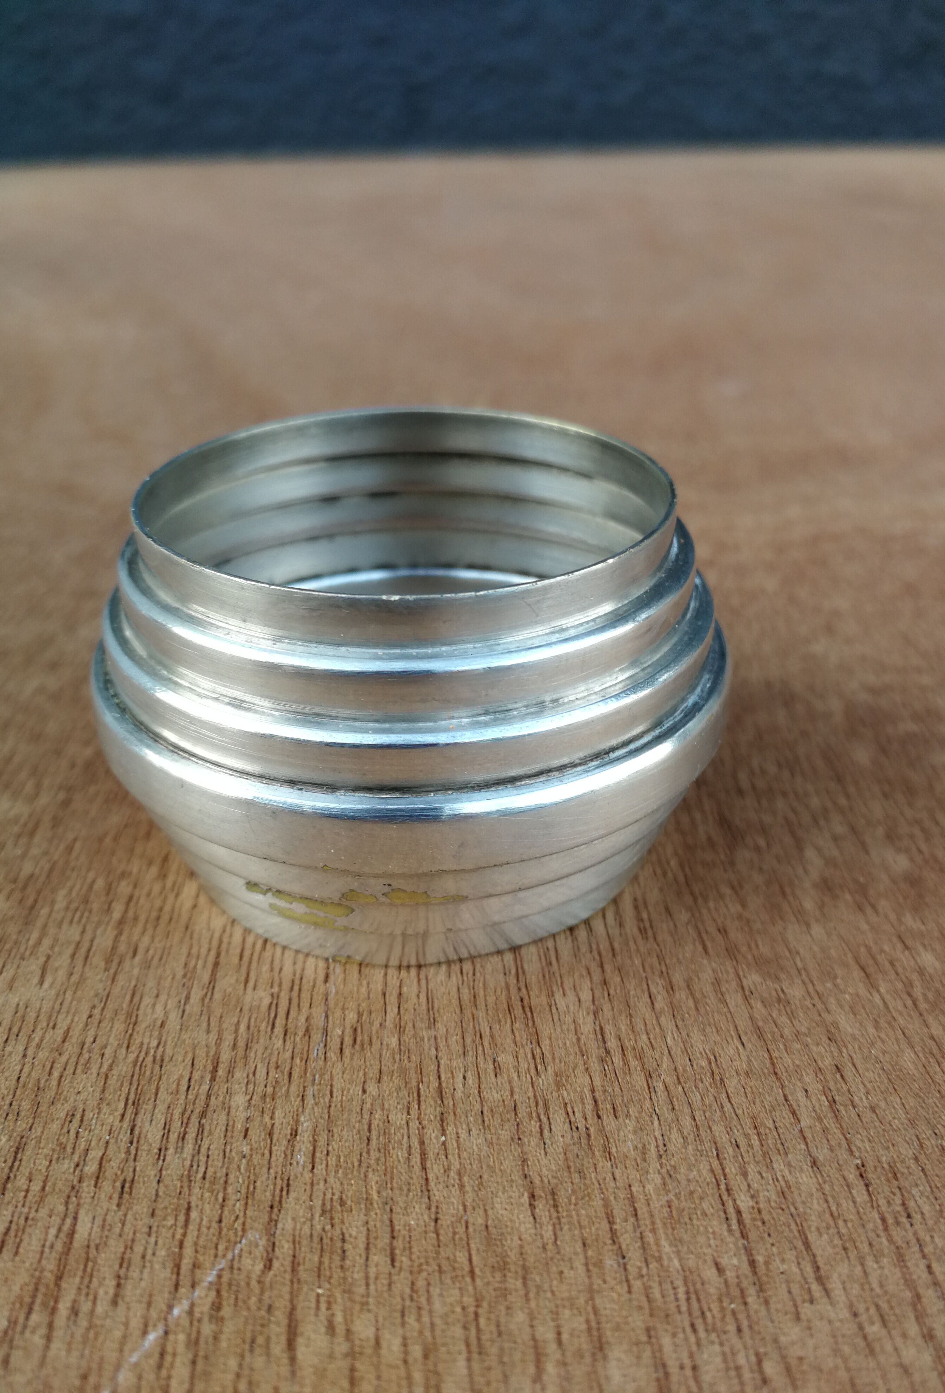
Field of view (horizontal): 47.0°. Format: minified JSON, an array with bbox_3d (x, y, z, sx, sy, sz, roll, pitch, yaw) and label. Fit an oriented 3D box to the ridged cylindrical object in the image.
[{"bbox_3d":[-0.006,-0.005,0.123,0.070,0.040,0.070,0,31,0],"label":"ridged cylindrical object"}]

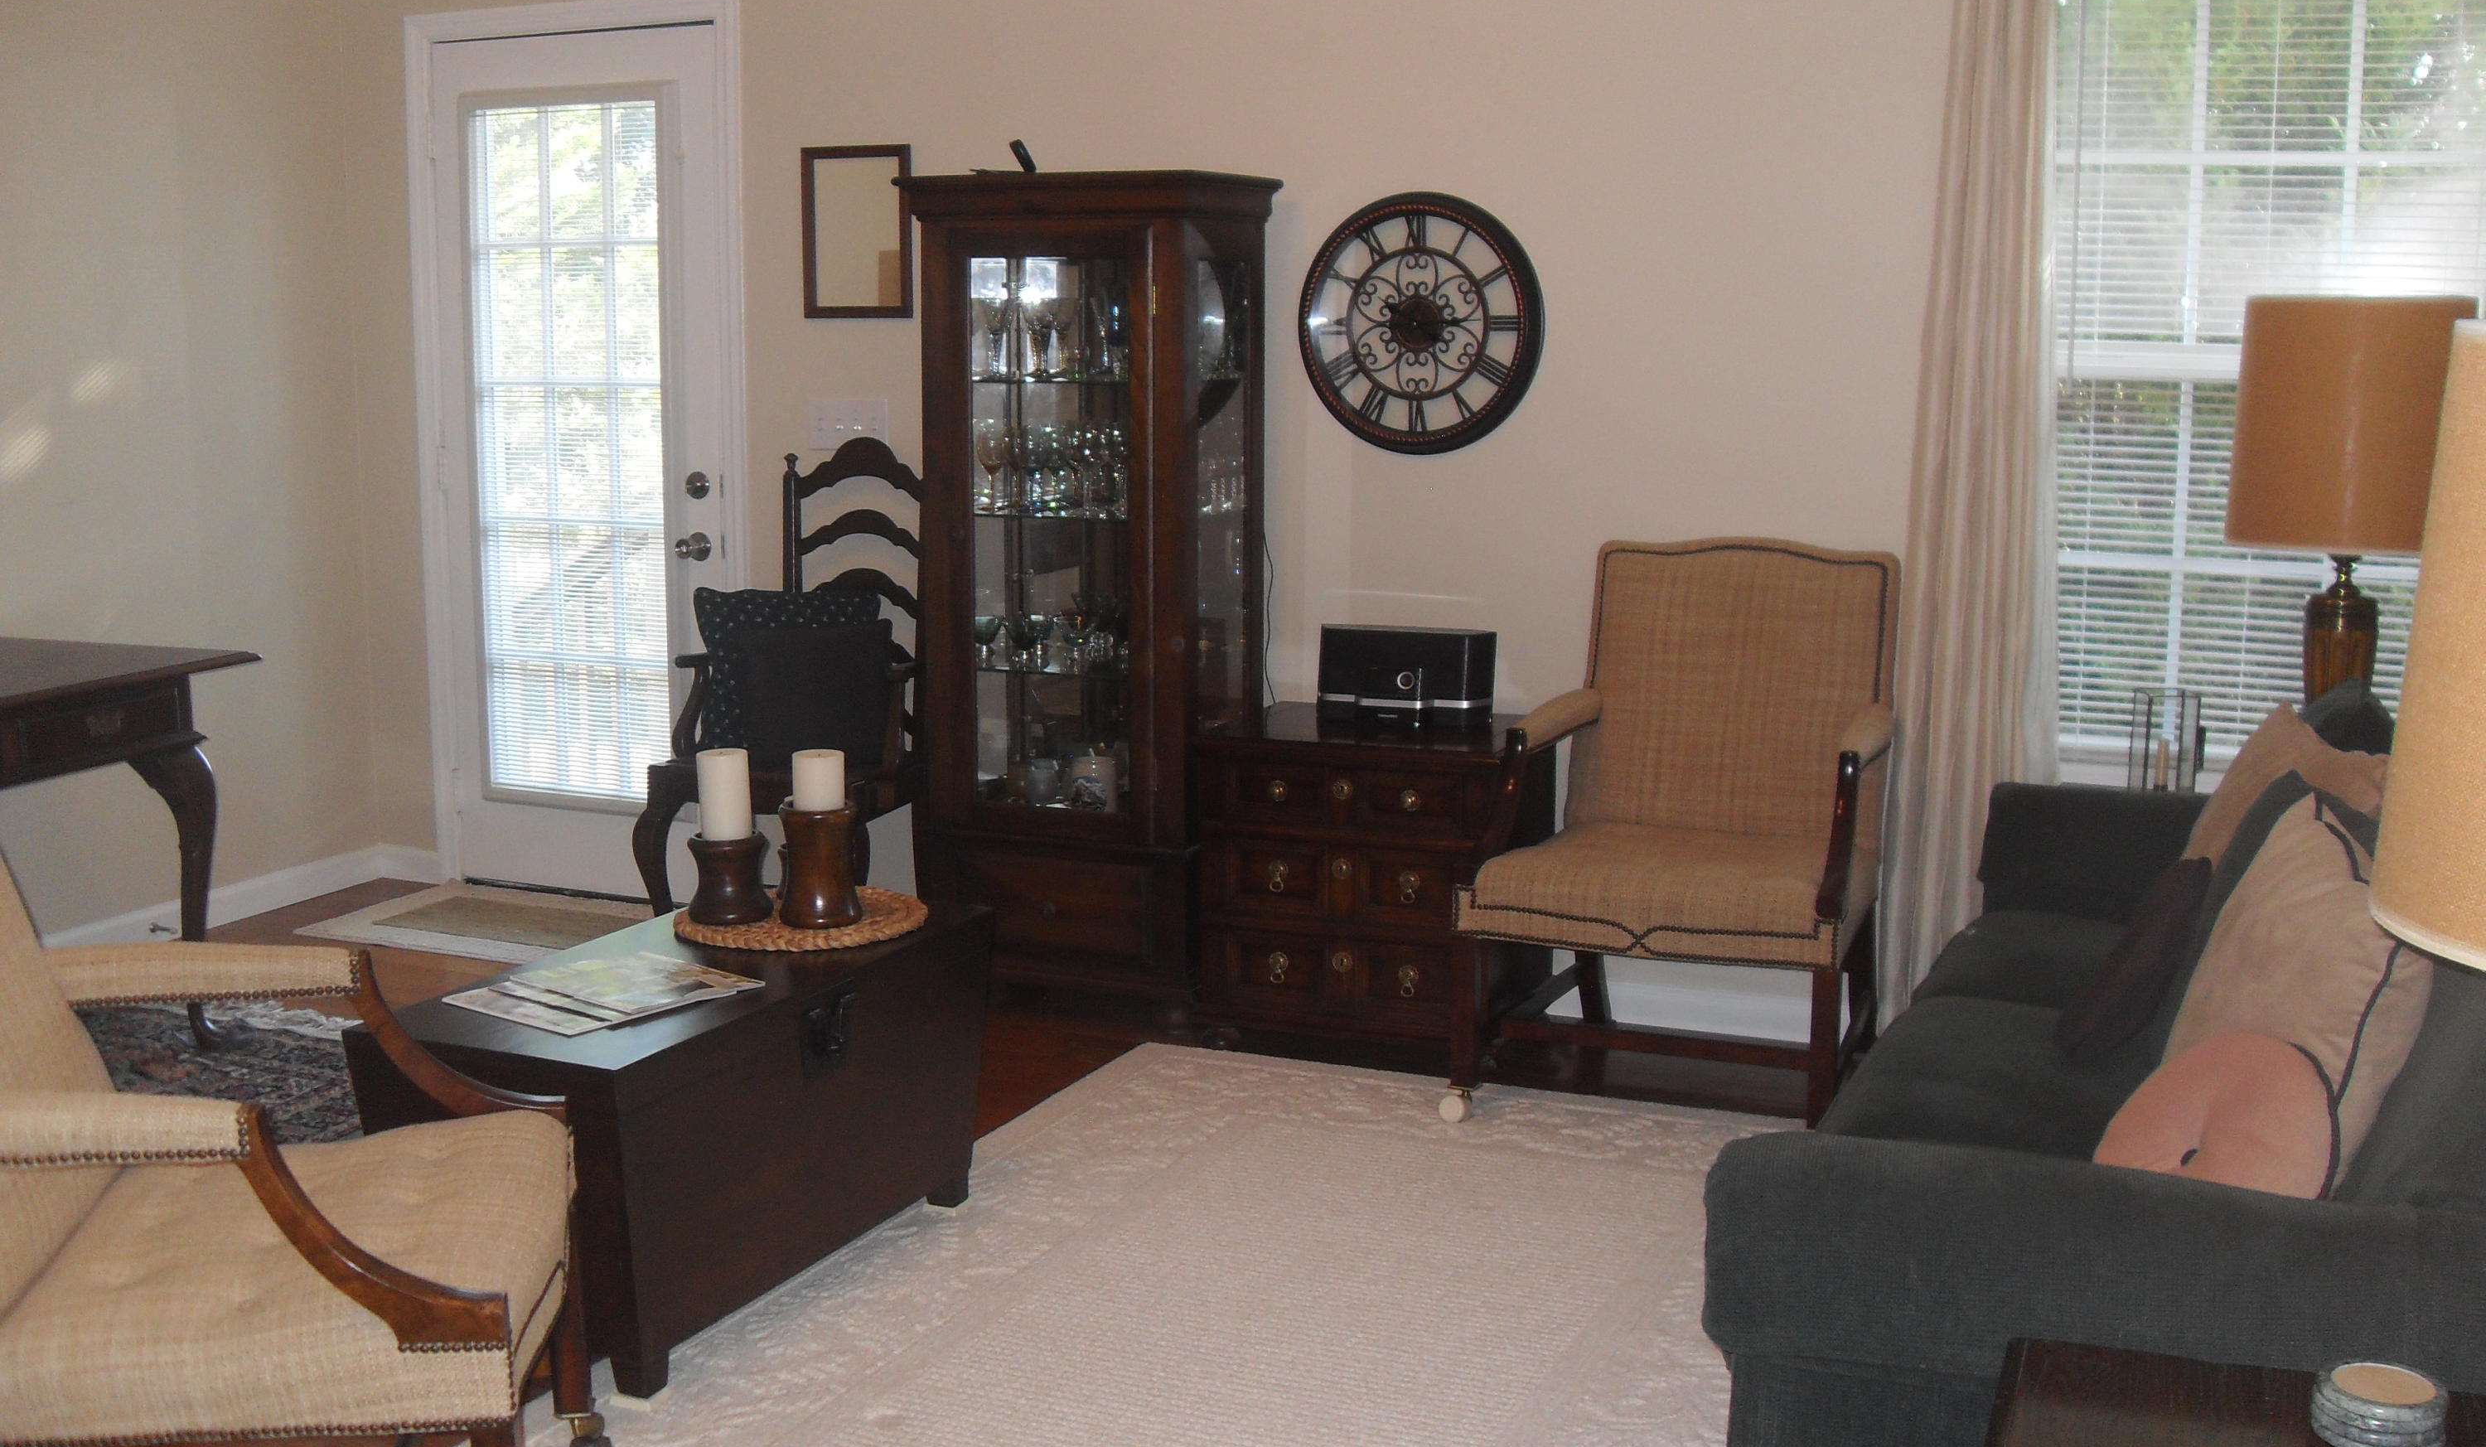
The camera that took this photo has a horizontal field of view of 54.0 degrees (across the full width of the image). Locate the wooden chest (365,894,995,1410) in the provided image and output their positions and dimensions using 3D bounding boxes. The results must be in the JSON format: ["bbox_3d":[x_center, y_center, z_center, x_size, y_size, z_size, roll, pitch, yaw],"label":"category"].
[{"bbox_3d":[-0.769,0.567,3.486,0.420,0.457,0.940,4,9,23],"label":"wooden chest"}]

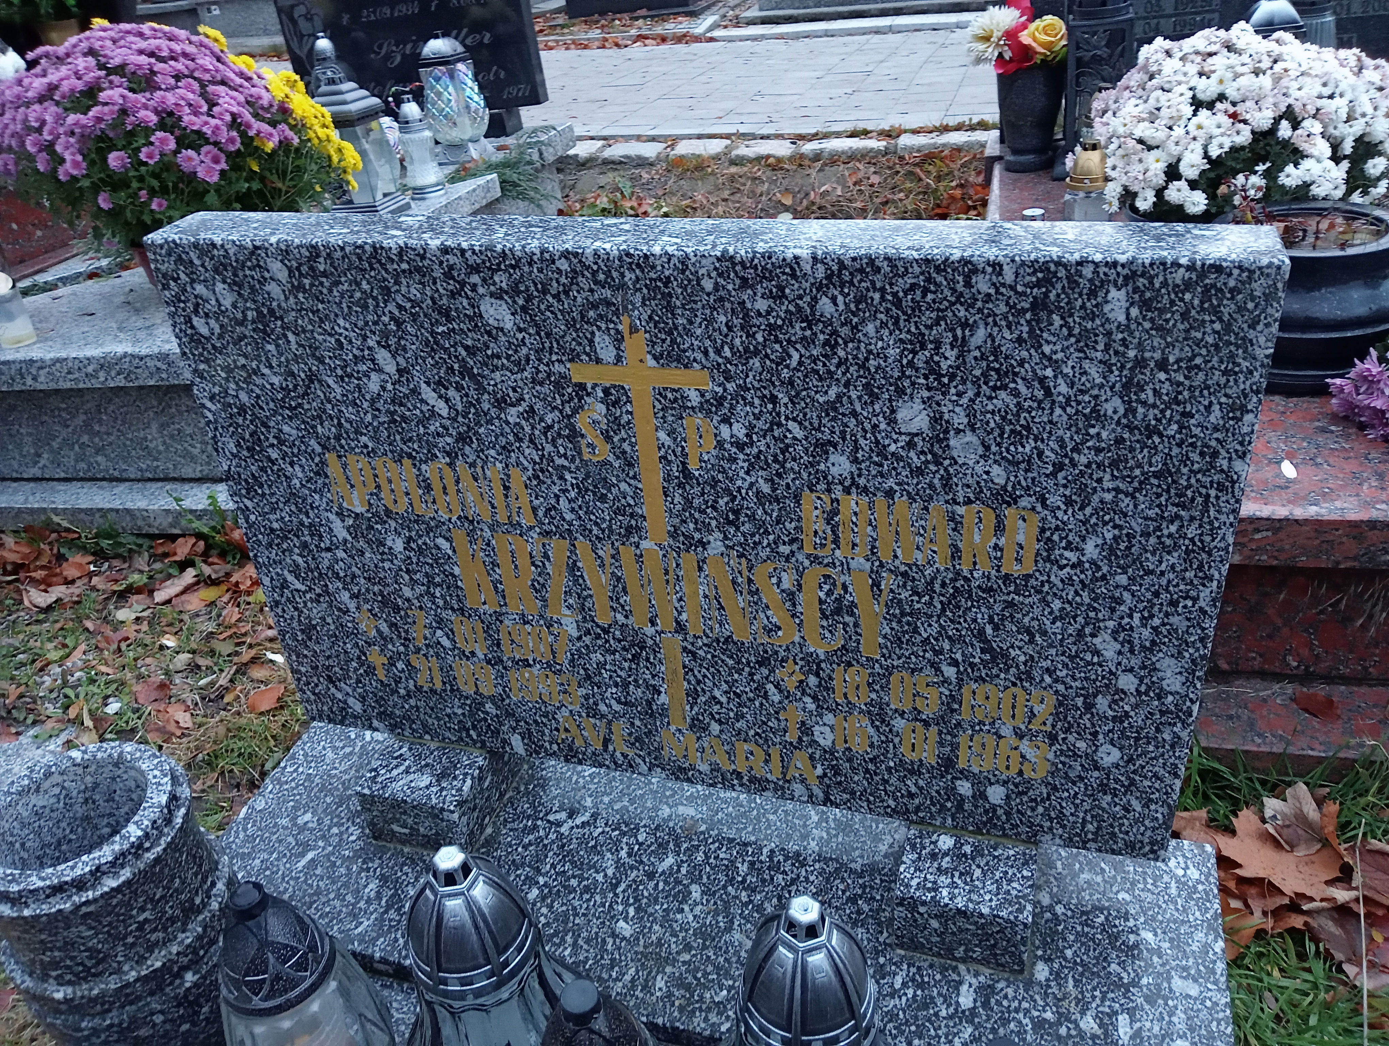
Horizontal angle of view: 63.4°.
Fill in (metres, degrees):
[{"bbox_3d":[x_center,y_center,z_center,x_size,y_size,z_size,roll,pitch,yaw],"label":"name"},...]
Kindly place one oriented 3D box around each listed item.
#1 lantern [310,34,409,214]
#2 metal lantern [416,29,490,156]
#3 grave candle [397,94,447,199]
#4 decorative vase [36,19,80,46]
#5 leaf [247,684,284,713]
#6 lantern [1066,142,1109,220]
[{"bbox_3d":[-0.823,-0.943,2.674,0.153,0.401,0.153,9,36,25],"label":"lantern"},{"bbox_3d":[-0.656,-1.148,3.033,0.157,0.323,0.157,-8,32,0],"label":"metal lantern"},{"bbox_3d":[-0.679,-0.927,2.769,0.092,0.240,0.092,-8,32,0],"label":"grave candle"},{"bbox_3d":[-2.112,-1.602,3.793,0.150,0.160,0.150,-8,32,0],"label":"decorative vase"},{"bbox_3d":[-0.668,0.269,1.748,0.052,0.016,0.055,-19,34,-17],"label":"leaf"},{"bbox_3d":[0.748,-0.612,2.120,0.090,0.207,0.090,-8,32,0],"label":"lantern"}]

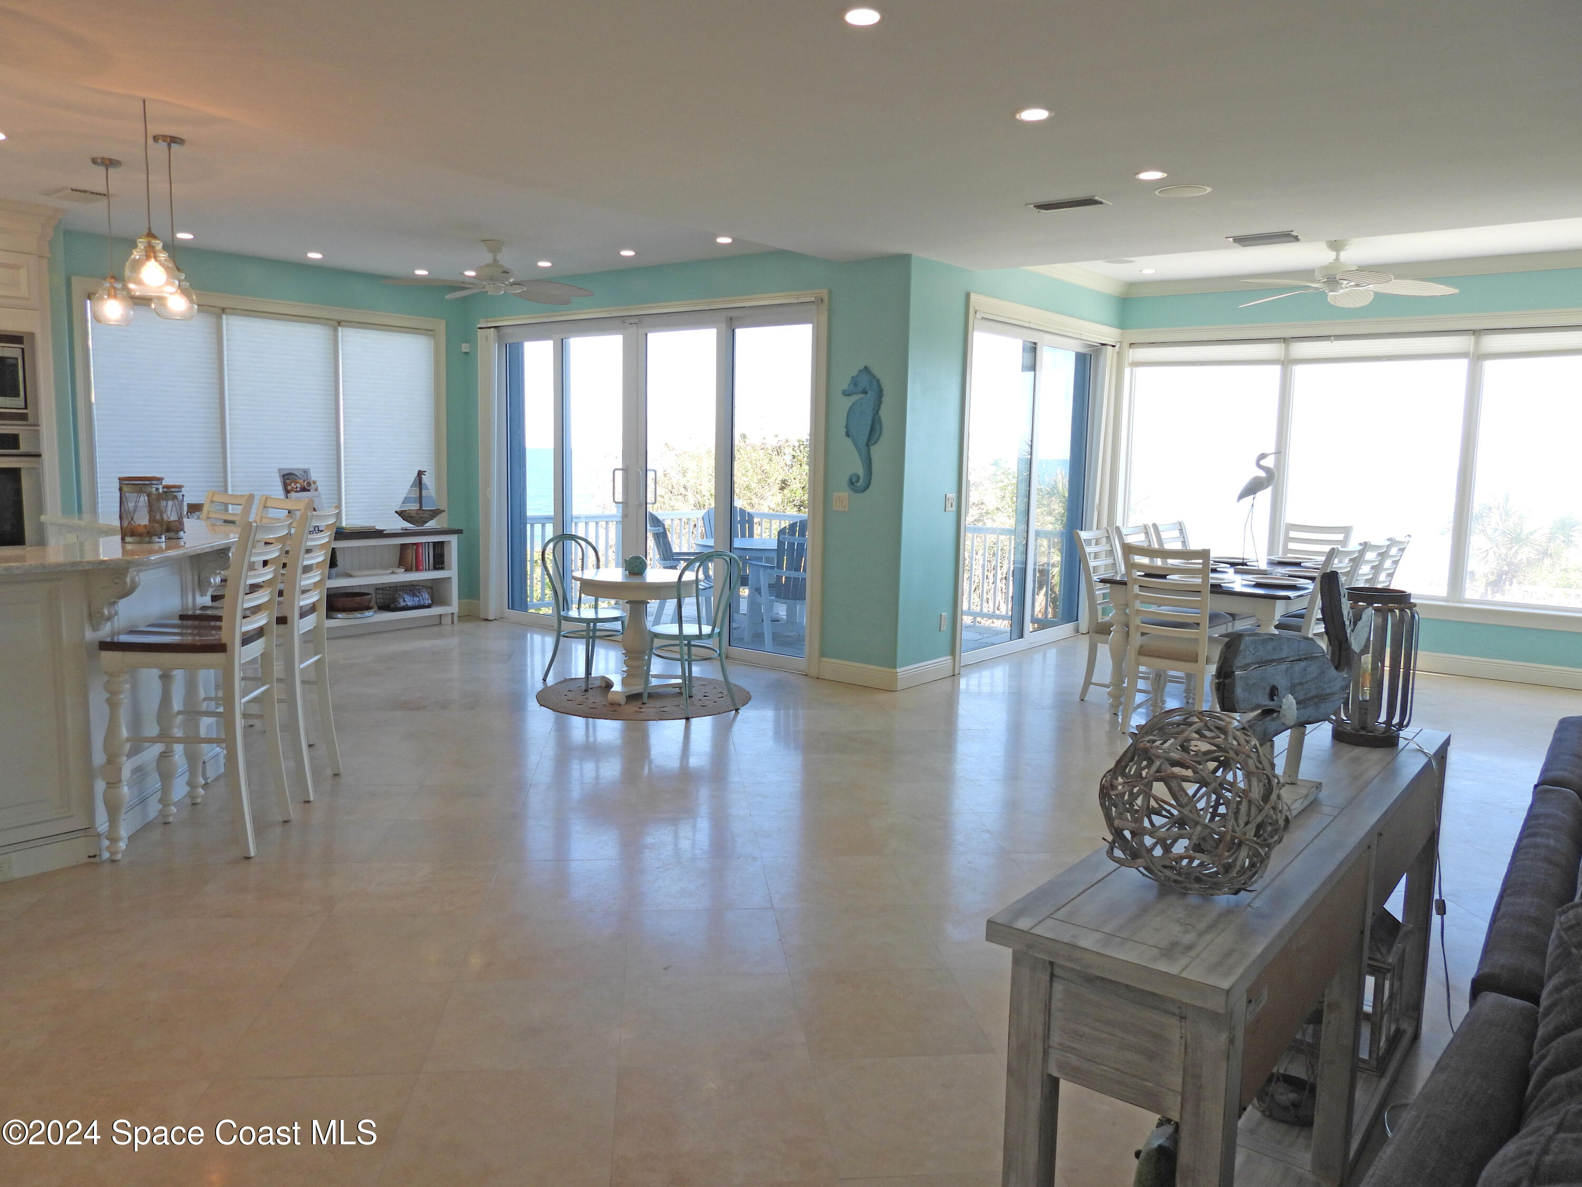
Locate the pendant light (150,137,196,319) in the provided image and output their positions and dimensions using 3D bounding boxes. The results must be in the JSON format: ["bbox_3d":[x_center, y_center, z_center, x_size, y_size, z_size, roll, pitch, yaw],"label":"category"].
[{"bbox_3d":[-2.477,-1.458,4.398,0.179,0.690,0.179,-3,8,-30],"label":"pendant light"}]

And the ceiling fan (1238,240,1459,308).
[{"bbox_3d":[3.357,-2.007,6.743,1.420,0.335,1.420,7,9,37],"label":"ceiling fan"}]

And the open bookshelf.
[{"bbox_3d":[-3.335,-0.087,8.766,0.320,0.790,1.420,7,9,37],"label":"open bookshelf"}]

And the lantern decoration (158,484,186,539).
[{"bbox_3d":[-2.659,-0.349,4.667,0.155,0.225,0.155,7,9,37],"label":"lantern decoration"}]

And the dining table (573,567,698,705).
[{"bbox_3d":[-0.918,0.266,6.457,0.720,0.755,0.720,1,7,0],"label":"dining table"}]

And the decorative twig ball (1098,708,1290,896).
[{"bbox_3d":[0.654,0.338,1.778,0.290,0.290,0.290,1,7,0],"label":"decorative twig ball"}]

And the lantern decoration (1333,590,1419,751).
[{"bbox_3d":[1.441,0.179,2.716,0.222,0.376,0.222,7,9,38],"label":"lantern decoration"}]

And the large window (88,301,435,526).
[{"bbox_3d":[-3.773,-1.230,8.241,0.100,1.680,2.660,7,9,37],"label":"large window"}]

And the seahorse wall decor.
[{"bbox_3d":[0.441,-1.018,6.841,0.312,0.778,0.045,7,9,38],"label":"seahorse wall decor"}]

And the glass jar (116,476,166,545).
[{"bbox_3d":[-2.533,-0.324,4.292,0.177,0.245,0.177,-3,8,-30],"label":"glass jar"}]

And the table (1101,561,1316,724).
[{"bbox_3d":[2.838,0.262,6.902,1.060,0.760,2.150,7,9,38],"label":"table"}]

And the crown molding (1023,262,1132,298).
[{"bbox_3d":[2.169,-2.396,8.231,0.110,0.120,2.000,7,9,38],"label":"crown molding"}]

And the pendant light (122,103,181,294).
[{"bbox_3d":[-2.207,-1.361,3.774,0.182,0.644,0.182,-3,8,-30],"label":"pendant light"}]

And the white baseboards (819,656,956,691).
[{"bbox_3d":[0.657,0.493,7.367,0.620,0.140,0.690,7,9,37],"label":"white baseboards"}]

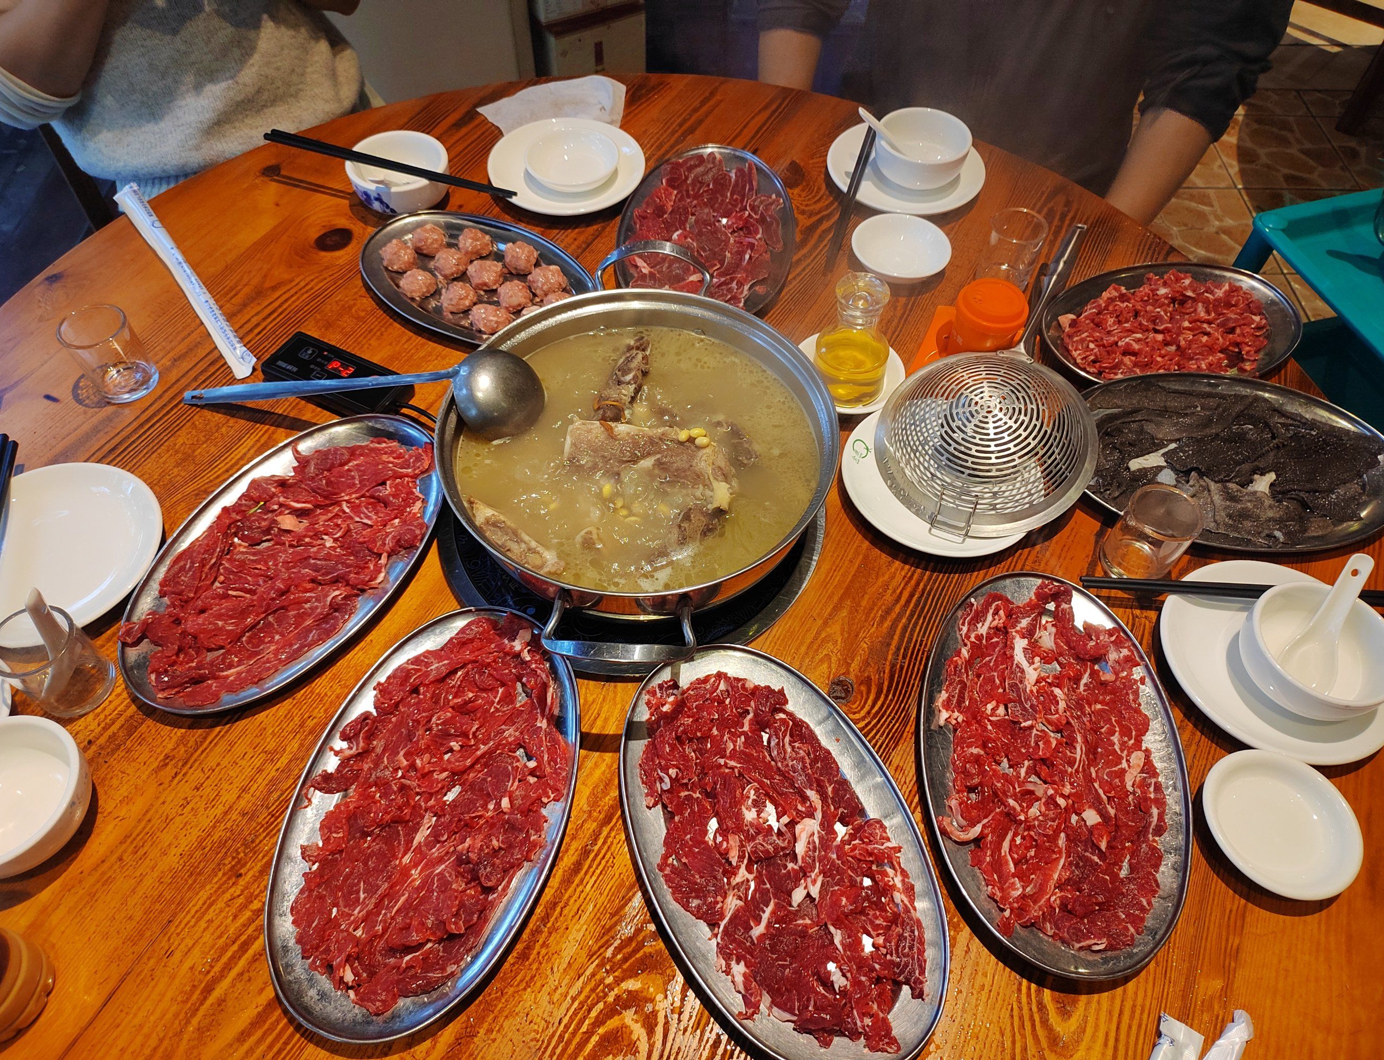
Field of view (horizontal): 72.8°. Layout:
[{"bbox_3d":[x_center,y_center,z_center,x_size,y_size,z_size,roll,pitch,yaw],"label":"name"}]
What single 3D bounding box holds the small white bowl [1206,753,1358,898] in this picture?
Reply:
[{"bbox_3d":[0.398,0.204,0.643,0.101,0.023,0.101,1,56,-1],"label":"small white bowl"}]

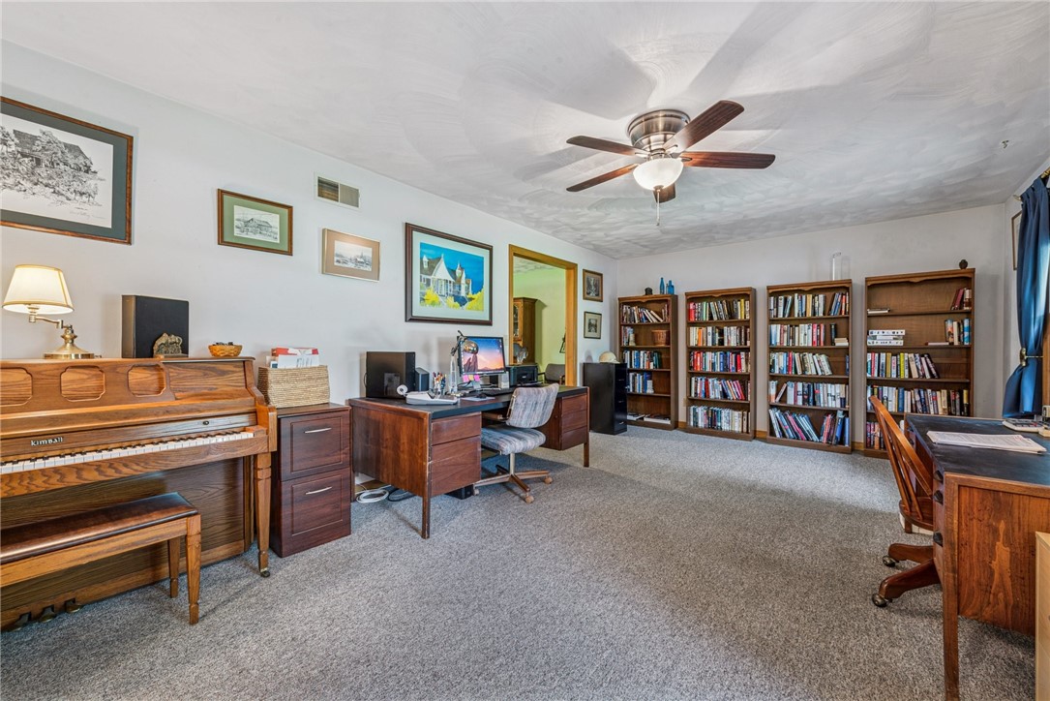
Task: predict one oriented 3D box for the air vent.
[{"bbox_3d":[-1.309,-1.108,2.886,0.022,0.185,0.351,0,1,39],"label":"air vent"}]

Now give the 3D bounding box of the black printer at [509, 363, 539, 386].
[{"bbox_3d":[-0.121,0.248,4.094,0.320,0.190,0.360,1,1,45],"label":"black printer"}]

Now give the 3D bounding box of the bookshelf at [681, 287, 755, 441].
[{"bbox_3d":[2.465,0.165,5.154,0.764,1.809,0.258,0,1,39],"label":"bookshelf"}]

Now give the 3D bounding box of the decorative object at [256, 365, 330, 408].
[{"bbox_3d":[-1.449,0.222,2.579,0.185,0.245,0.364,0,1,39],"label":"decorative object"}]

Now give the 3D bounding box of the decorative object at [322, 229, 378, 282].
[{"bbox_3d":[-1.235,-0.676,2.951,0.030,0.308,0.415,0,1,39],"label":"decorative object"}]

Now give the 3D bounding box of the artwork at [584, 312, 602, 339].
[{"bbox_3d":[0.950,-0.334,5.605,0.025,0.355,0.470,0,1,39],"label":"artwork"}]

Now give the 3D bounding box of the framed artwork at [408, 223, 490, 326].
[{"bbox_3d":[-0.647,-0.635,3.692,0.031,0.800,1.005,0,1,39],"label":"framed artwork"}]

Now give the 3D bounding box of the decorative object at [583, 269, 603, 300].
[{"bbox_3d":[0.947,-0.881,5.644,0.028,0.408,0.552,0,1,39],"label":"decorative object"}]

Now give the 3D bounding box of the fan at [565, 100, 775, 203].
[{"bbox_3d":[0.804,-1.154,2.462,1.254,0.383,1.254,0,1,39],"label":"fan"}]

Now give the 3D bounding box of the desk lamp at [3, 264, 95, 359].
[{"bbox_3d":[-2.036,-0.160,1.756,0.224,0.405,0.258,0,1,39],"label":"desk lamp"}]

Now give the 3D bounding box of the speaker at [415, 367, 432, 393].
[{"bbox_3d":[-0.834,0.269,3.385,0.130,0.175,0.090,0,1,42],"label":"speaker"}]

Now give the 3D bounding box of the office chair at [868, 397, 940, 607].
[{"bbox_3d":[1.851,0.676,1.732,0.590,0.870,0.520,1,1,45],"label":"office chair"}]

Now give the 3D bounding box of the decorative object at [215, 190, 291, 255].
[{"bbox_3d":[-1.616,-0.762,2.476,0.025,0.318,0.400,0,1,39],"label":"decorative object"}]

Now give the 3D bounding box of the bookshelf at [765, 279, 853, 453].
[{"bbox_3d":[3.177,0.170,4.573,0.766,1.808,0.258,0,1,39],"label":"bookshelf"}]

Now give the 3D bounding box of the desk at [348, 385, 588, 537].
[{"bbox_3d":[-0.338,0.722,3.375,0.902,0.736,1.842,0,1,39],"label":"desk"}]

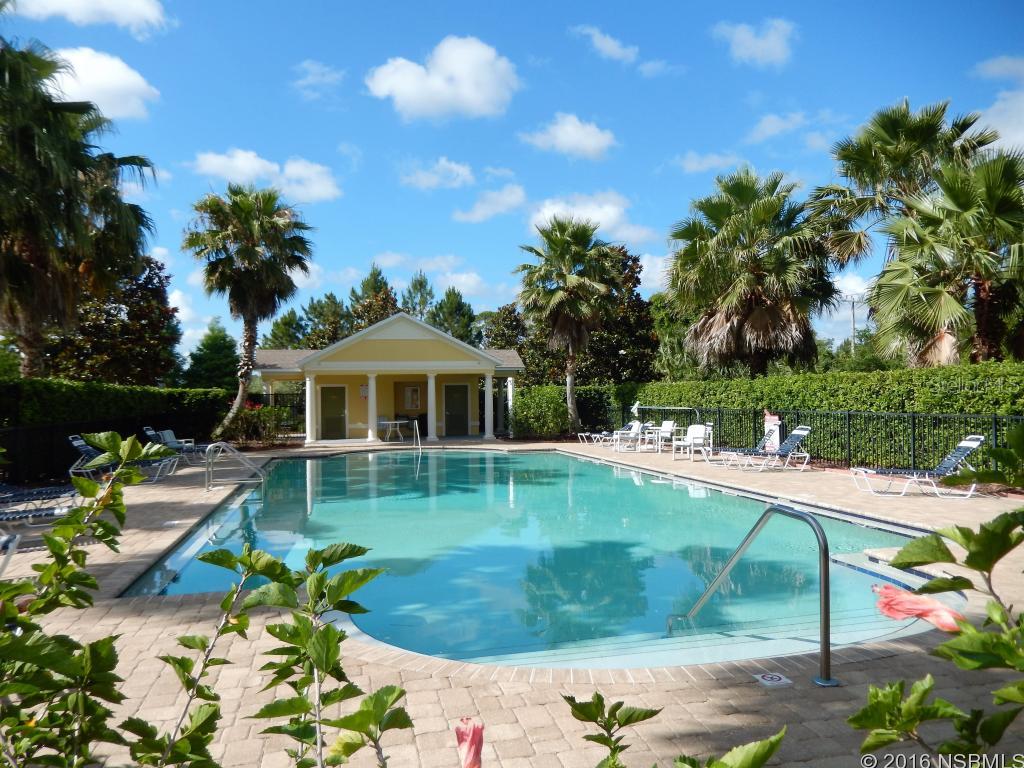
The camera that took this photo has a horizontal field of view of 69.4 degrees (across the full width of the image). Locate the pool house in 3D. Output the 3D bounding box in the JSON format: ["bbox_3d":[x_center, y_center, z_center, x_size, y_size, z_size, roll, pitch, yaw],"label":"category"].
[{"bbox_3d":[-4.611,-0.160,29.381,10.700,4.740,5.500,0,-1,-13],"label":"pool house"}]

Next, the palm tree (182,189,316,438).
[{"bbox_3d":[-10.194,-2.794,28.500,5.000,9.800,5.000,-1,-1,0],"label":"palm tree"}]

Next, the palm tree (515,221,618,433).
[{"bbox_3d":[2.100,-2.268,28.500,3.900,8.534,3.900,0,-1,4],"label":"palm tree"}]

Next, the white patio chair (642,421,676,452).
[{"bbox_3d":[4.518,1.568,22.500,0.700,0.870,0.600,1,-2,-35],"label":"white patio chair"}]

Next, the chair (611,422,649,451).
[{"bbox_3d":[3.364,1.507,21.072,0.750,0.900,0.650,0,-1,-8],"label":"chair"}]

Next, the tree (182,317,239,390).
[{"bbox_3d":[-18.357,-0.657,45.029,4.200,6.680,4.200,-1,-1,0],"label":"tree"}]

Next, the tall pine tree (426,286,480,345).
[{"bbox_3d":[-3.846,-1.925,49.054,4.200,9.110,4.200,-1,-1,0],"label":"tall pine tree"}]

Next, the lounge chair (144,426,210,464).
[{"bbox_3d":[-8.096,1.546,18.392,1.800,0.920,0.660,0,-1,-14],"label":"lounge chair"}]

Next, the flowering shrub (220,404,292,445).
[{"bbox_3d":[-9.536,1.512,27.600,2.650,1.500,1.900,-1,-1,0],"label":"flowering shrub"}]

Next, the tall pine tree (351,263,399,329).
[{"bbox_3d":[-9.282,-2.704,50.073,4.400,10.820,4.400,-1,-1,0],"label":"tall pine tree"}]

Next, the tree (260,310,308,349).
[{"bbox_3d":[-14.833,-1.100,48.038,4.000,7.630,4.000,-1,-1,0],"label":"tree"}]

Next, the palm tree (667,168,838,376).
[{"bbox_3d":[8.130,-2.643,25.000,5.500,9.356,5.500,-1,-1,18],"label":"palm tree"}]

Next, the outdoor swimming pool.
[{"bbox_3d":[-0.812,2.443,14.032,8.330,1.200,19.970,0,-1,-14],"label":"outdoor swimming pool"}]

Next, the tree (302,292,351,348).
[{"bbox_3d":[-14.549,-2.138,58.000,4.200,10.084,4.200,0,-1,-14],"label":"tree"}]

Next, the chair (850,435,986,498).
[{"bbox_3d":[6.383,1.292,11.707,1.740,0.920,0.640,-1,-1,17],"label":"chair"}]

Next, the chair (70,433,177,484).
[{"bbox_3d":[-7.500,1.434,14.350,1.740,0.920,0.660,0,-1,-17],"label":"chair"}]

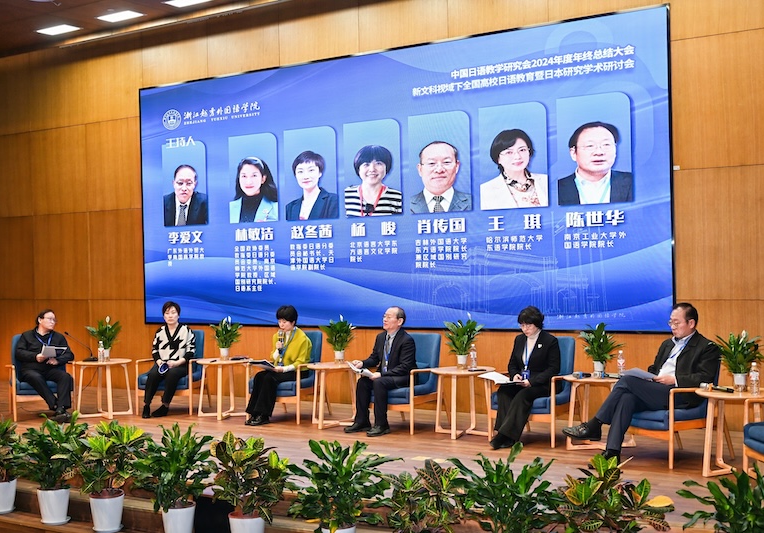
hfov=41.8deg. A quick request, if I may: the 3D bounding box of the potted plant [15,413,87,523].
[{"bbox_3d":[-2.551,1.540,7.718,0.540,0.850,0.530,-1,0,37],"label":"potted plant"}]

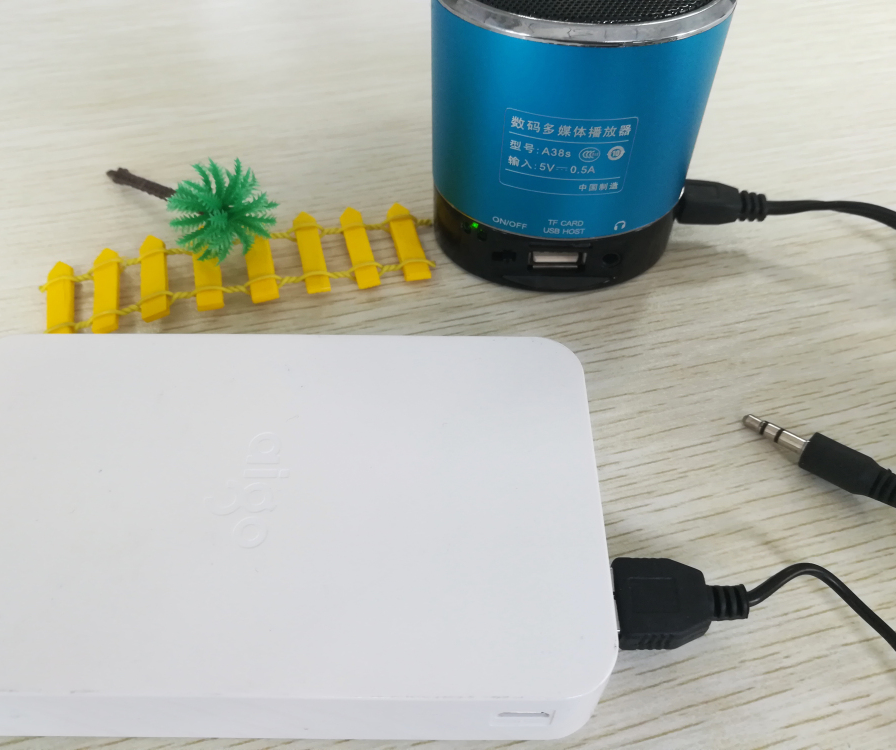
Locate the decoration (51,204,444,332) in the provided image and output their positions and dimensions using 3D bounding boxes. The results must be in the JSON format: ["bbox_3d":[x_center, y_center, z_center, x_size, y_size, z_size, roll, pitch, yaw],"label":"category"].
[{"bbox_3d":[-0.056,-0.030,0.209,0.110,0.005,0.040,-11,51,-9],"label":"decoration"}]

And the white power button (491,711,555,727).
[{"bbox_3d":[0.012,0.055,0.123,0.010,0.008,0.003,0,50,0],"label":"white power button"}]

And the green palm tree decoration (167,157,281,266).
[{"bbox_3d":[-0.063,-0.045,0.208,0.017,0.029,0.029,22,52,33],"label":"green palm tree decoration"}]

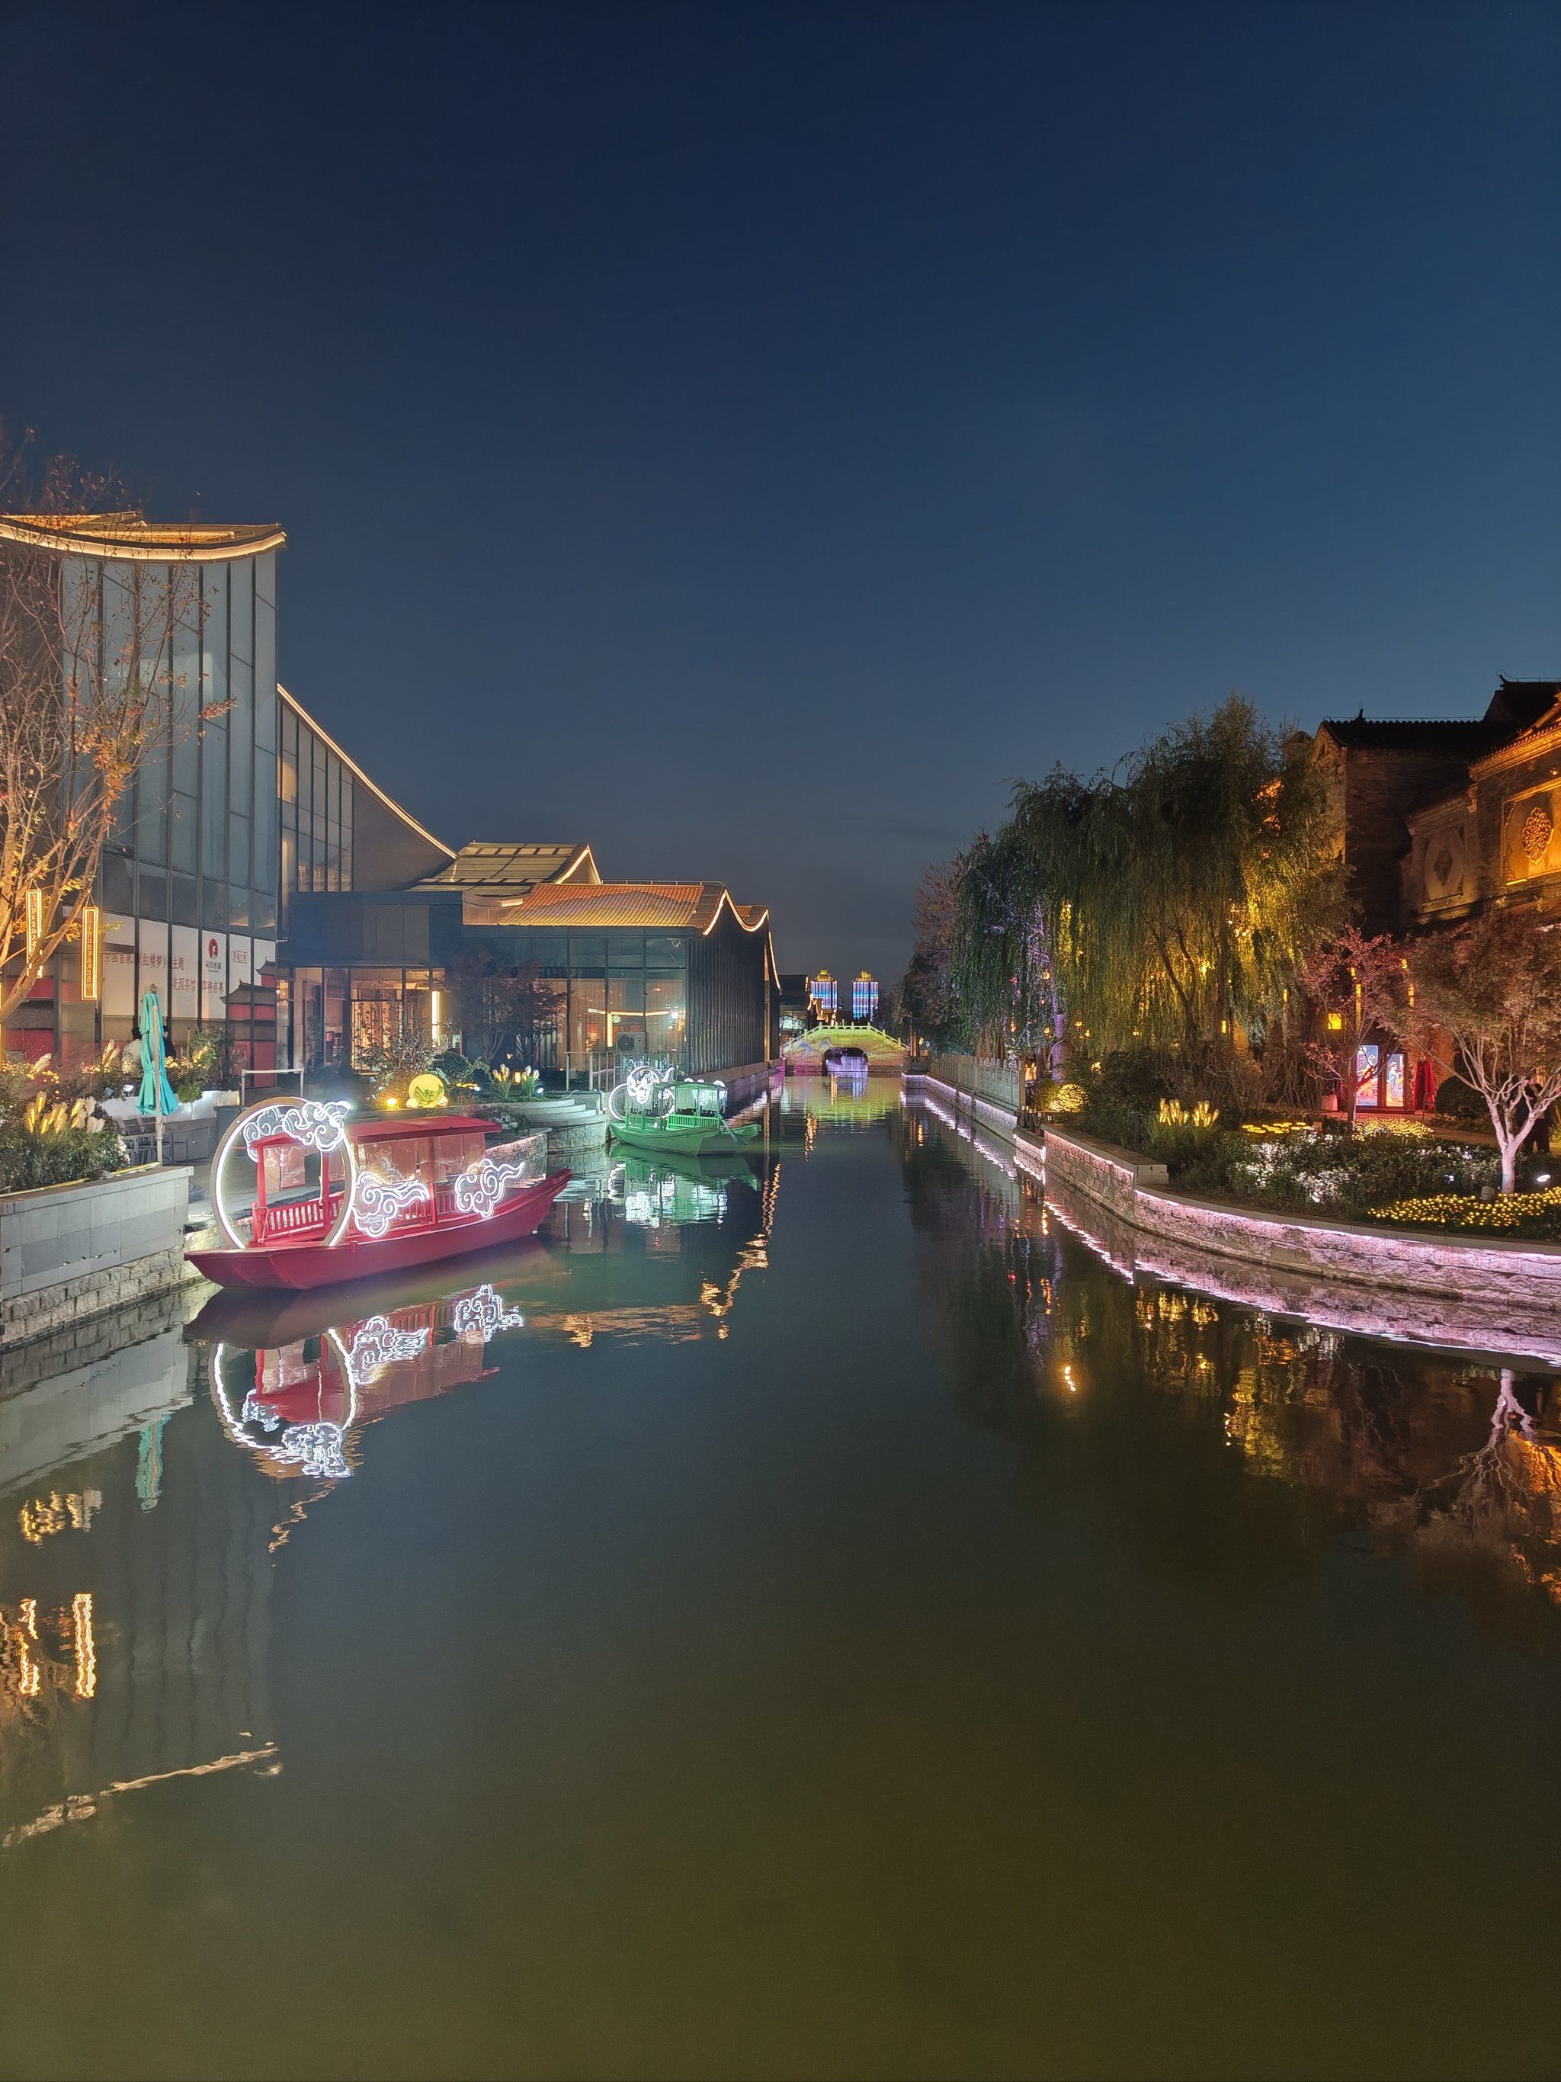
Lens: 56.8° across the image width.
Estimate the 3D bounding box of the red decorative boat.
[{"bbox_3d":[-4.461,1.714,18.537,1.650,2.067,6.990,0,0,21],"label":"red decorative boat"}]

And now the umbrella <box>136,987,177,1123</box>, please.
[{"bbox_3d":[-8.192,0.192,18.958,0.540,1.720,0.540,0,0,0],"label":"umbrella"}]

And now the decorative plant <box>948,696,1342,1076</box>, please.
[{"bbox_3d":[9.179,-3.635,36.448,9.000,9.300,8.000,0,0,0],"label":"decorative plant"}]

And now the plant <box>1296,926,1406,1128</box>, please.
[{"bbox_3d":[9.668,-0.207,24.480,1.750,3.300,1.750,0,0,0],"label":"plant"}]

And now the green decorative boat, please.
[{"bbox_3d":[-2.625,1.829,37.808,1.700,2.040,7.072,0,0,-30],"label":"green decorative boat"}]

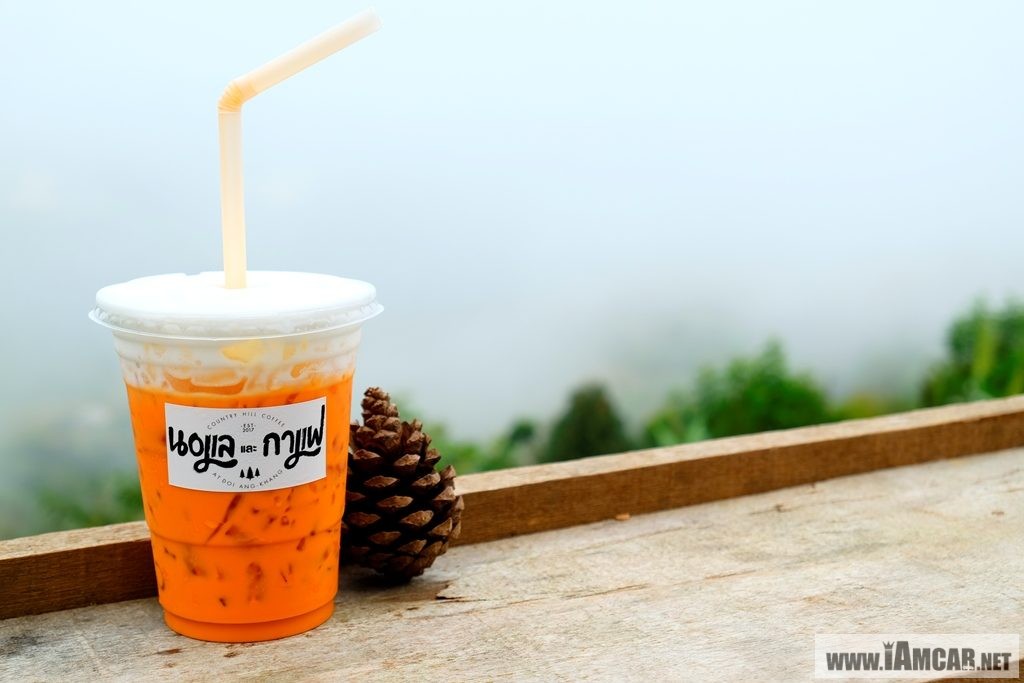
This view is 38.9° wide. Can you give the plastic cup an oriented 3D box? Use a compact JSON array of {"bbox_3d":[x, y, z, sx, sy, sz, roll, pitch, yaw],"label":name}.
[{"bbox_3d":[-0.096,0.040,0.520,0.101,0.118,0.101,-2,11,-10],"label":"plastic cup"}]

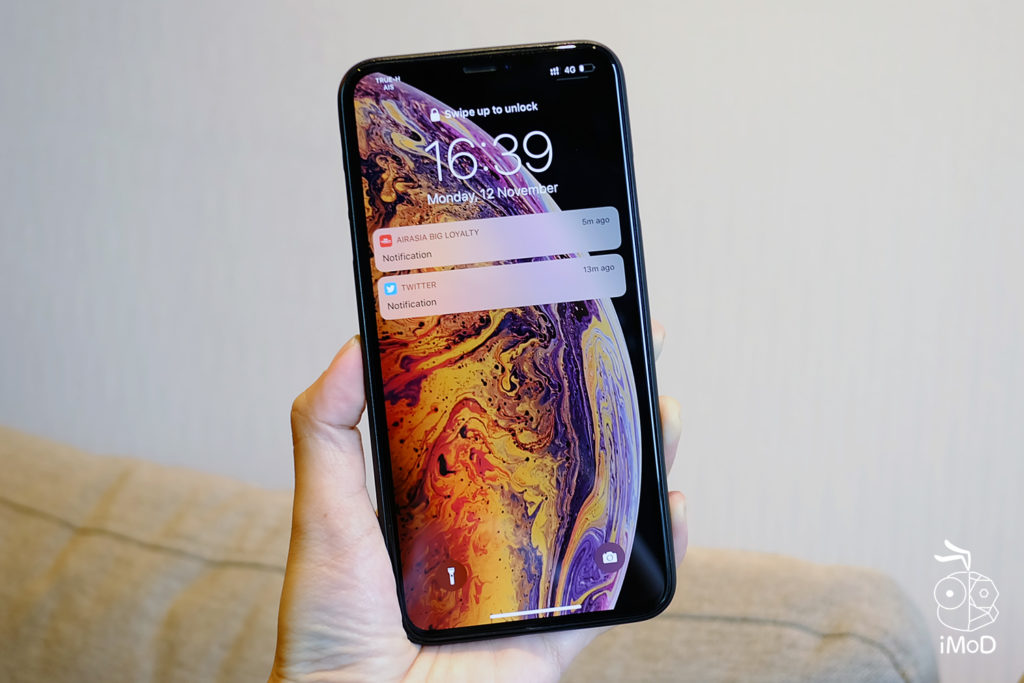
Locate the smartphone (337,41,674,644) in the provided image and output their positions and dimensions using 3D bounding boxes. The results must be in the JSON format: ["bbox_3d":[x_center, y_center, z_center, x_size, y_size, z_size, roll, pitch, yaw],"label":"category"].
[{"bbox_3d":[-0.001,0.000,0.207,0.077,0.158,0.008,-6,0,-1],"label":"smartphone"}]

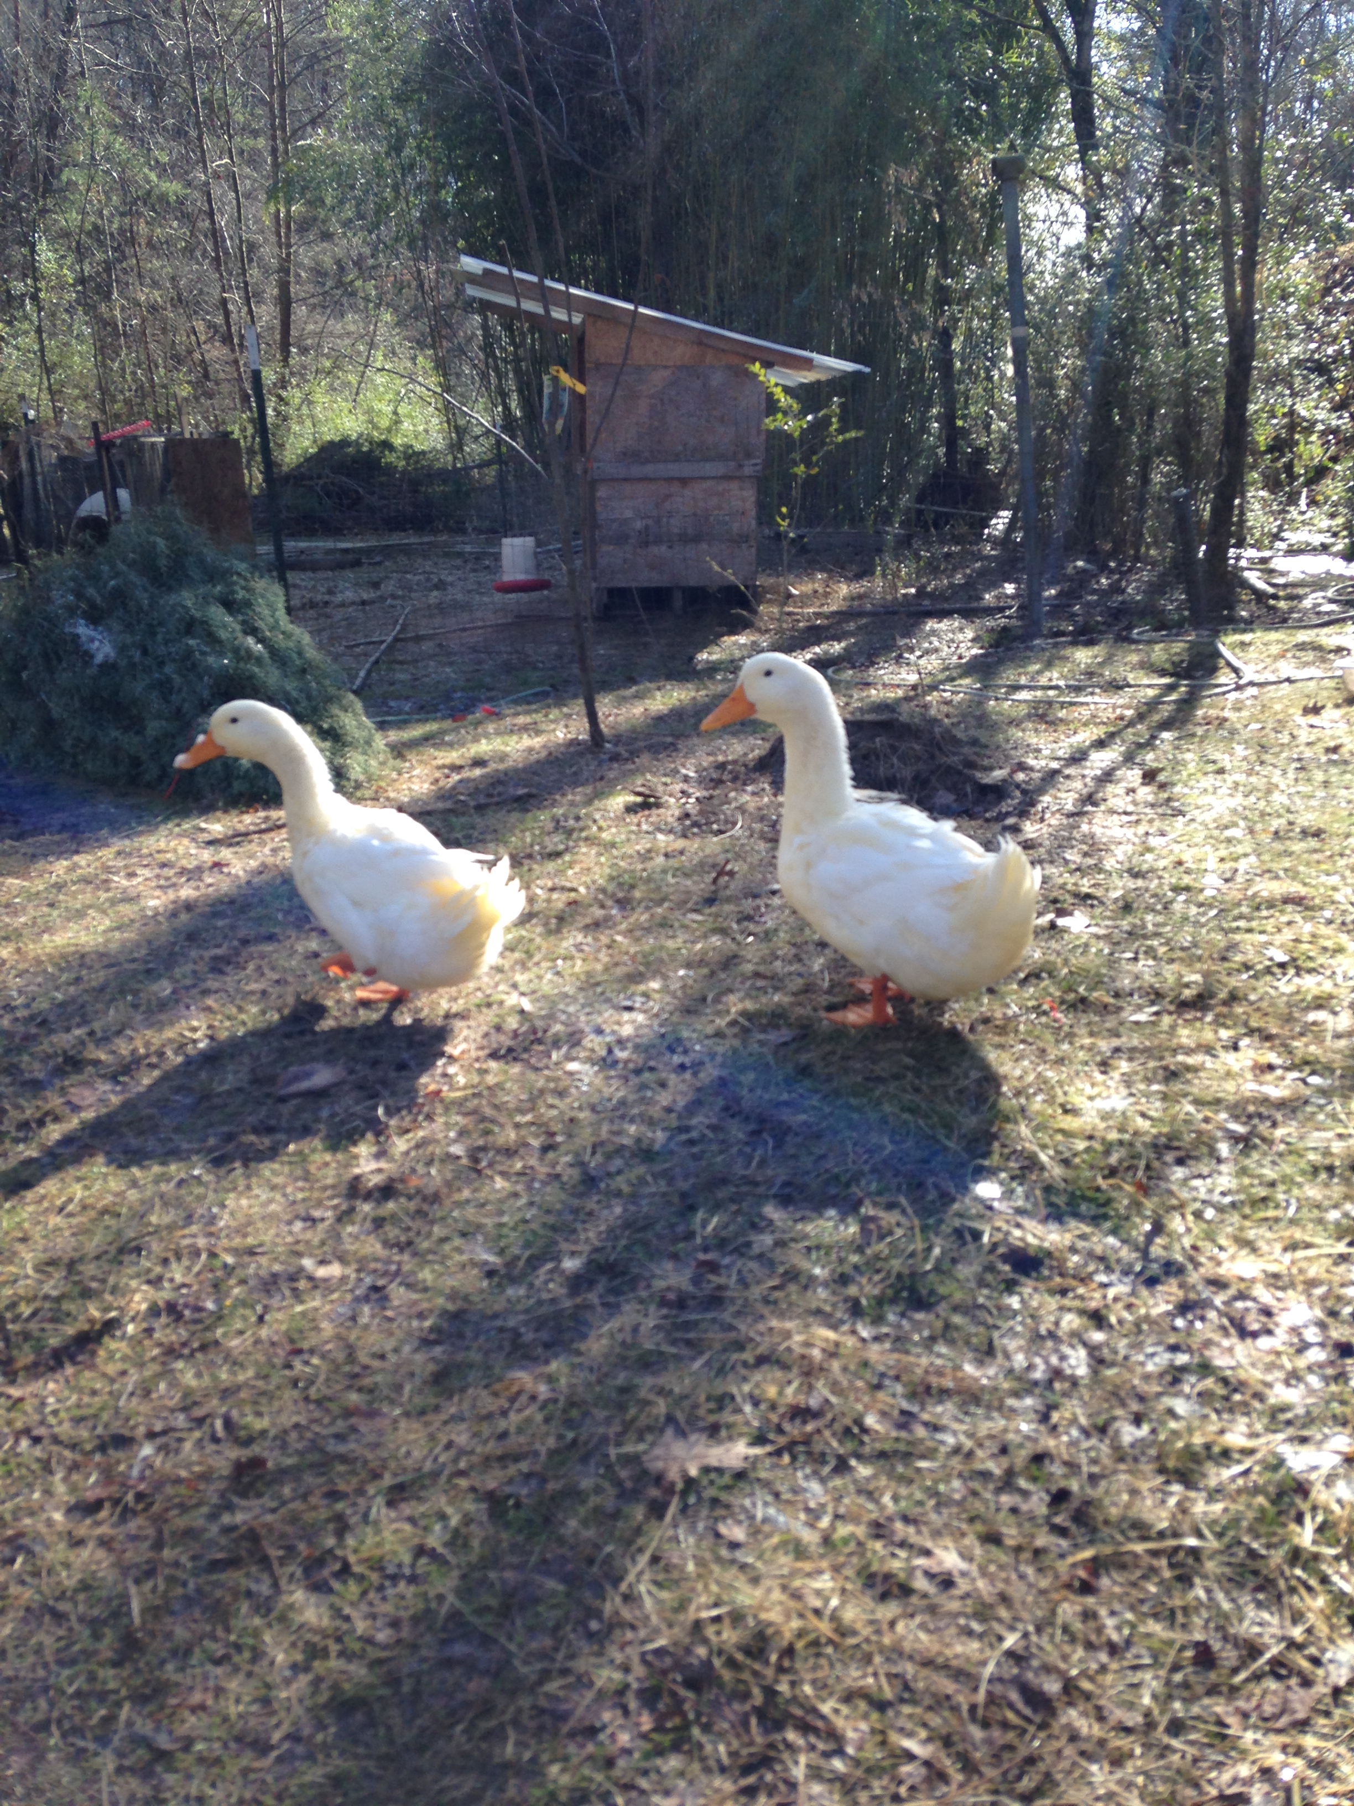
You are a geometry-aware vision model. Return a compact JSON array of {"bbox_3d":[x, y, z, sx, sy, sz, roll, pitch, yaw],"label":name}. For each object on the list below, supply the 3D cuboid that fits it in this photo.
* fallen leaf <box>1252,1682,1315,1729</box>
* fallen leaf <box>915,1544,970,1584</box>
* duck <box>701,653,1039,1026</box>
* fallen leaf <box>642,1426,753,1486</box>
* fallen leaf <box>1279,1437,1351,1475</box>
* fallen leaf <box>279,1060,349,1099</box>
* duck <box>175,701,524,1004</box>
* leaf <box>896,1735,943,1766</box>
[{"bbox_3d":[0.426,0.563,1.208,0.044,0.014,0.029,0,15,0],"label":"fallen leaf"},{"bbox_3d":[0.210,0.523,1.361,0.042,0.014,0.030,0,15,0],"label":"fallen leaf"},{"bbox_3d":[0.299,-0.106,2.681,0.529,0.554,0.220,3,15,12],"label":"duck"},{"bbox_3d":[0.018,0.483,1.506,0.098,0.016,0.069,0,15,0],"label":"fallen leaf"},{"bbox_3d":[0.558,0.485,1.509,0.064,0.012,0.040,0,15,0],"label":"fallen leaf"},{"bbox_3d":[-0.506,0.245,2.389,0.115,0.025,0.060,-10,18,-34],"label":"fallen leaf"},{"bbox_3d":[-0.528,-0.085,2.768,0.604,0.470,0.220,4,15,16],"label":"duck"},{"bbox_3d":[0.165,0.575,1.169,0.040,0.010,0.018,11,19,37],"label":"leaf"}]

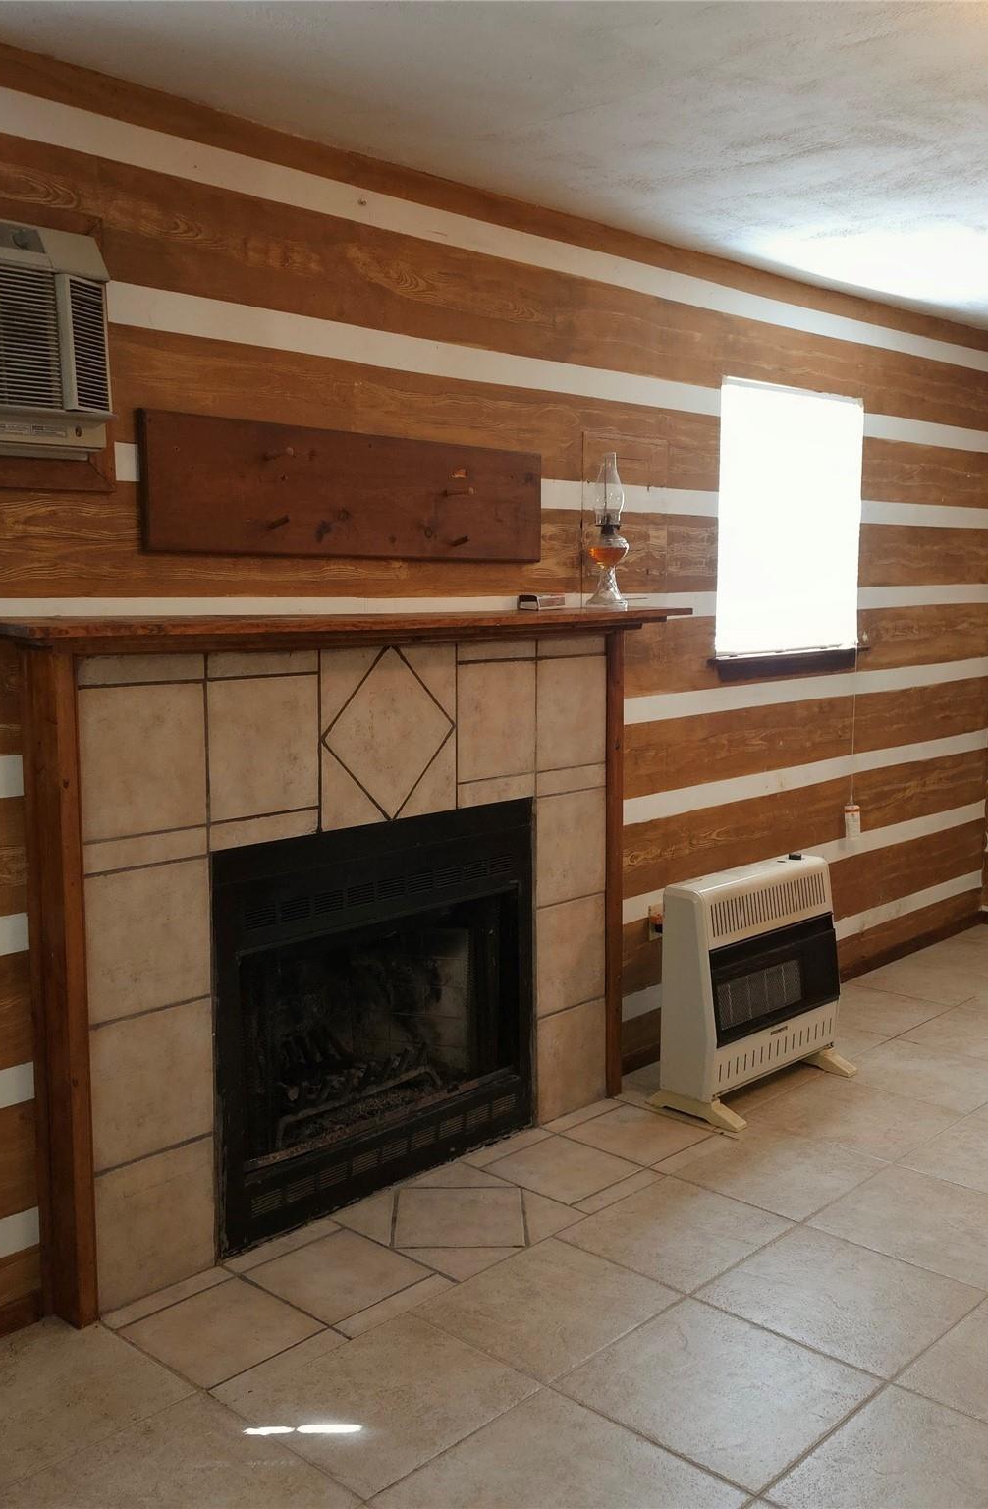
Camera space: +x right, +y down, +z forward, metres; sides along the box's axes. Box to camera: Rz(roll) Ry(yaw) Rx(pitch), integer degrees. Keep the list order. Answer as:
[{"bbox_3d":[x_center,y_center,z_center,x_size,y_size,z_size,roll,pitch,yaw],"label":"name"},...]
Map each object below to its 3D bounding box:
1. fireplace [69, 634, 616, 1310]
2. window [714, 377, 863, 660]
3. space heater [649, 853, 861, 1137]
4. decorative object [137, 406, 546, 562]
[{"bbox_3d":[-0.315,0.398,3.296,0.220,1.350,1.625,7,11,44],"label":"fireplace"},{"bbox_3d":[0.994,-0.770,4.435,0.070,0.862,0.860,7,11,44],"label":"window"},{"bbox_3d":[0.771,0.658,3.911,0.300,0.660,0.645,7,11,44],"label":"space heater"},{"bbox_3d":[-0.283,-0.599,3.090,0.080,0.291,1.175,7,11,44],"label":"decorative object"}]

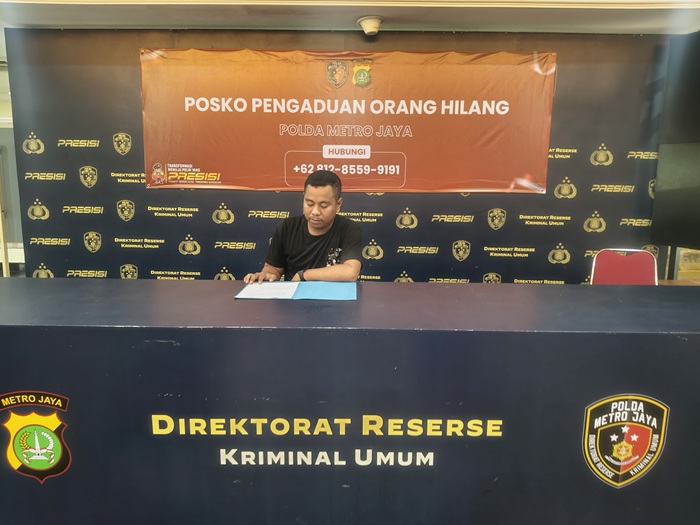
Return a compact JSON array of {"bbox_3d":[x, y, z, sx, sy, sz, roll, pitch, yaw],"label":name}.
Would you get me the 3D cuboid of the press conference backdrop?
[{"bbox_3d":[-0.052,-0.547,3.975,4.900,2.270,0.080,1,9,1],"label":"press conference backdrop"}]

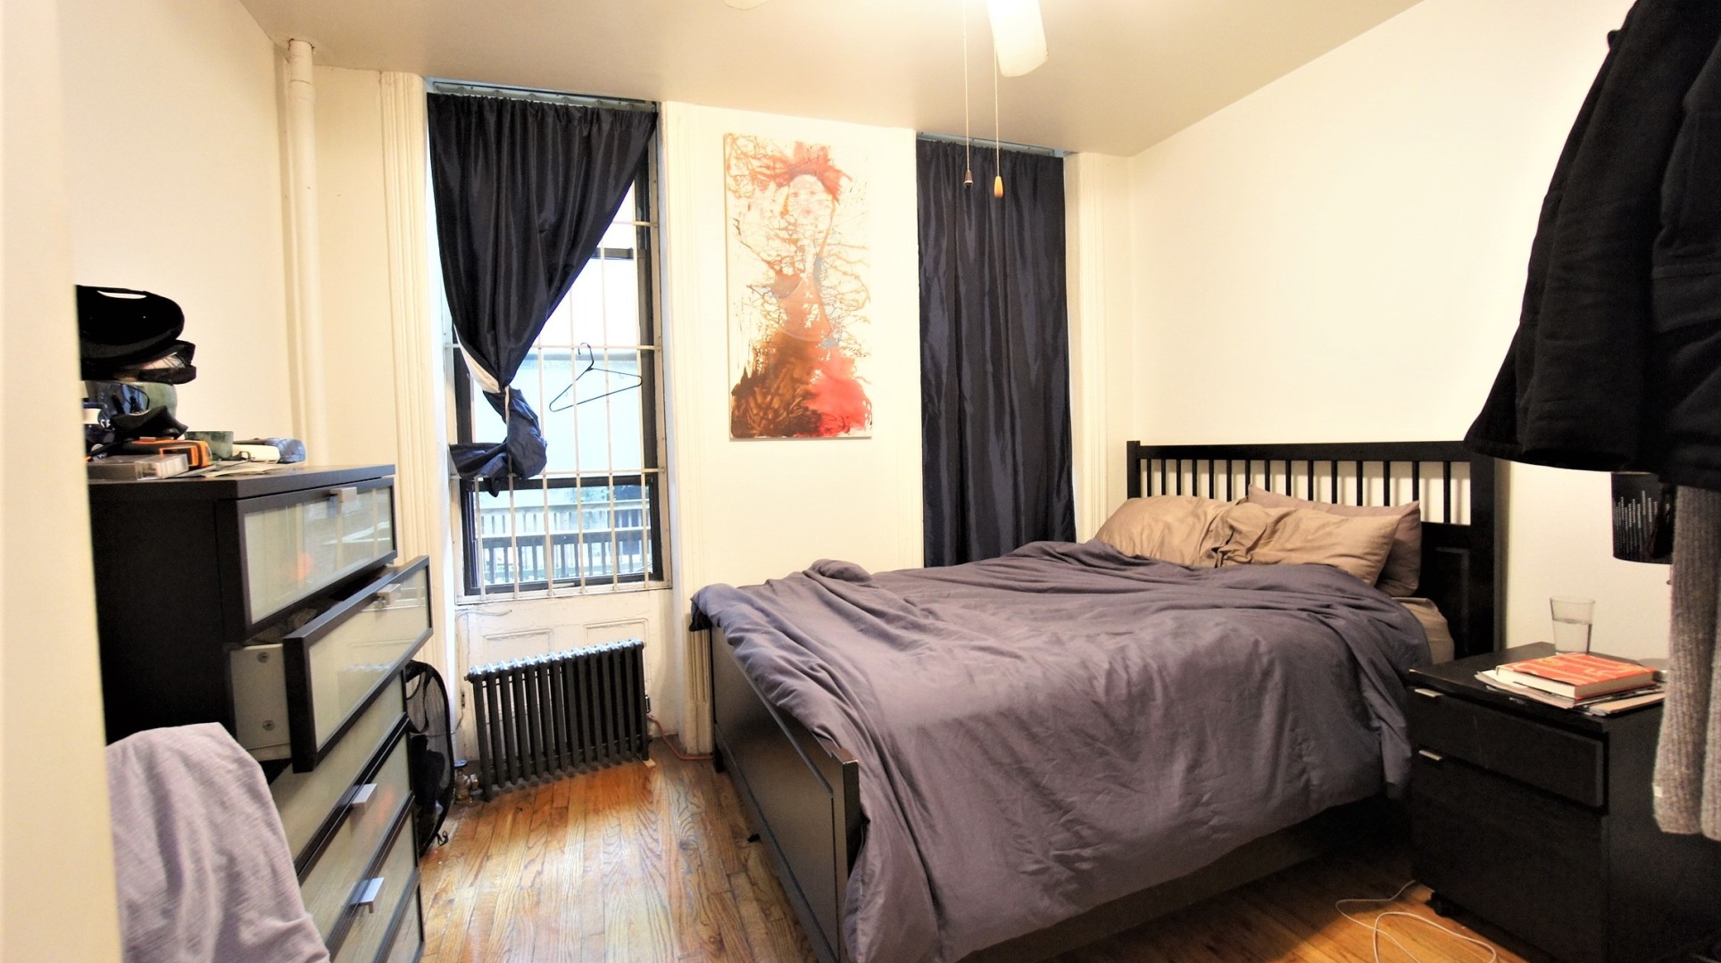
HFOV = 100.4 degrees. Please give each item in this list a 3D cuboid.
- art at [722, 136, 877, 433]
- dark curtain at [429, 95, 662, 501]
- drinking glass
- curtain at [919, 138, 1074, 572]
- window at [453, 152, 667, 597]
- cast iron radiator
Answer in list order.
[{"bbox_3d":[-0.247,-0.795,3.007,0.610,1.235,0.035,-2,3,-16],"label":"art"},{"bbox_3d":[-1.199,-0.715,2.817,0.820,1.480,0.120,-2,3,-16],"label":"dark curtain"},{"bbox_3d":[1.897,0.393,1.909,0.082,0.145,0.082,-2,3,-21],"label":"drinking glass"},{"bbox_3d":[0.653,-0.460,3.367,0.790,2.130,0.100,-2,3,-16],"label":"curtain"},{"bbox_3d":[-1.250,-0.487,2.980,0.840,1.930,0.120,-2,3,-16],"label":"window"},{"bbox_3d":[-1.147,0.903,2.777,0.605,0.480,0.135,-3,3,-29],"label":"cast iron radiator"}]

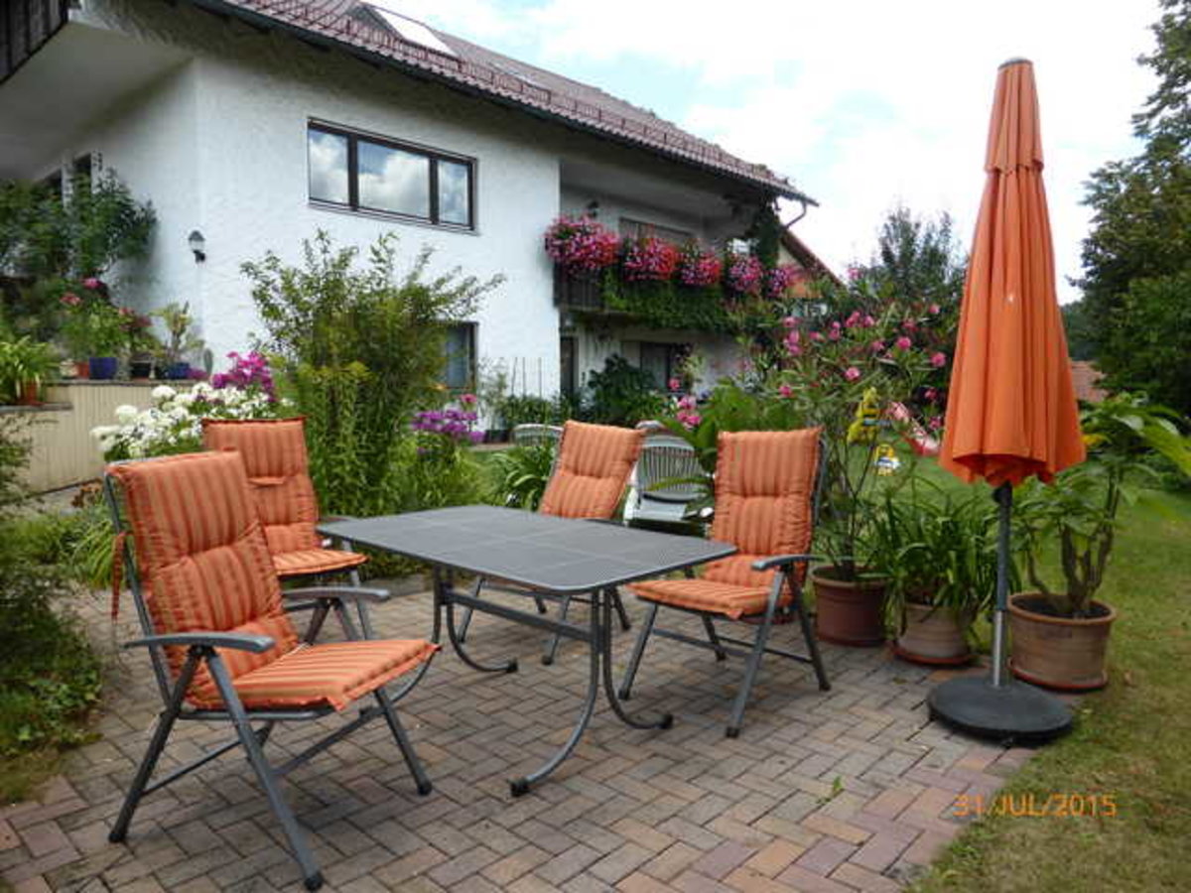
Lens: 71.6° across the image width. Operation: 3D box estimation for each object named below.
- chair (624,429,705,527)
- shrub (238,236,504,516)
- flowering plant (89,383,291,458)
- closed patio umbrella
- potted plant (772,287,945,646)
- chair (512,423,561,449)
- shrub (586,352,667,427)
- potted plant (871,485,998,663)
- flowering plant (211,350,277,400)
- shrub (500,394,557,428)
[{"bbox_3d":[0.530,0.385,6.084,0.600,1.050,0.640,0,3,5],"label":"chair"},{"bbox_3d":[-1.857,-0.489,6.883,2.050,2.500,1.750,-1,4,-15],"label":"shrub"},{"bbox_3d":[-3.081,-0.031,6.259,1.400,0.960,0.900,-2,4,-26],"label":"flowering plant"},{"bbox_3d":[1.621,-0.203,3.254,0.520,2.560,0.520,2,4,26],"label":"closed patio umbrella"},{"bbox_3d":[1.395,0.091,4.373,0.840,1.840,0.820,1,4,18],"label":"potted plant"},{"bbox_3d":[-0.466,0.357,6.633,0.580,1.040,0.600,0,3,-4],"label":"chair"},{"bbox_3d":[0.512,-0.810,13.977,1.400,1.400,1.300,0,3,2],"label":"shrub"},{"bbox_3d":[1.693,0.607,4.113,0.600,0.840,0.580,1,4,23],"label":"potted plant"},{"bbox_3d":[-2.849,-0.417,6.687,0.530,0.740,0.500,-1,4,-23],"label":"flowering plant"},{"bbox_3d":[-1.079,-0.394,13.300,0.880,0.650,0.750,0,3,-5],"label":"shrub"}]

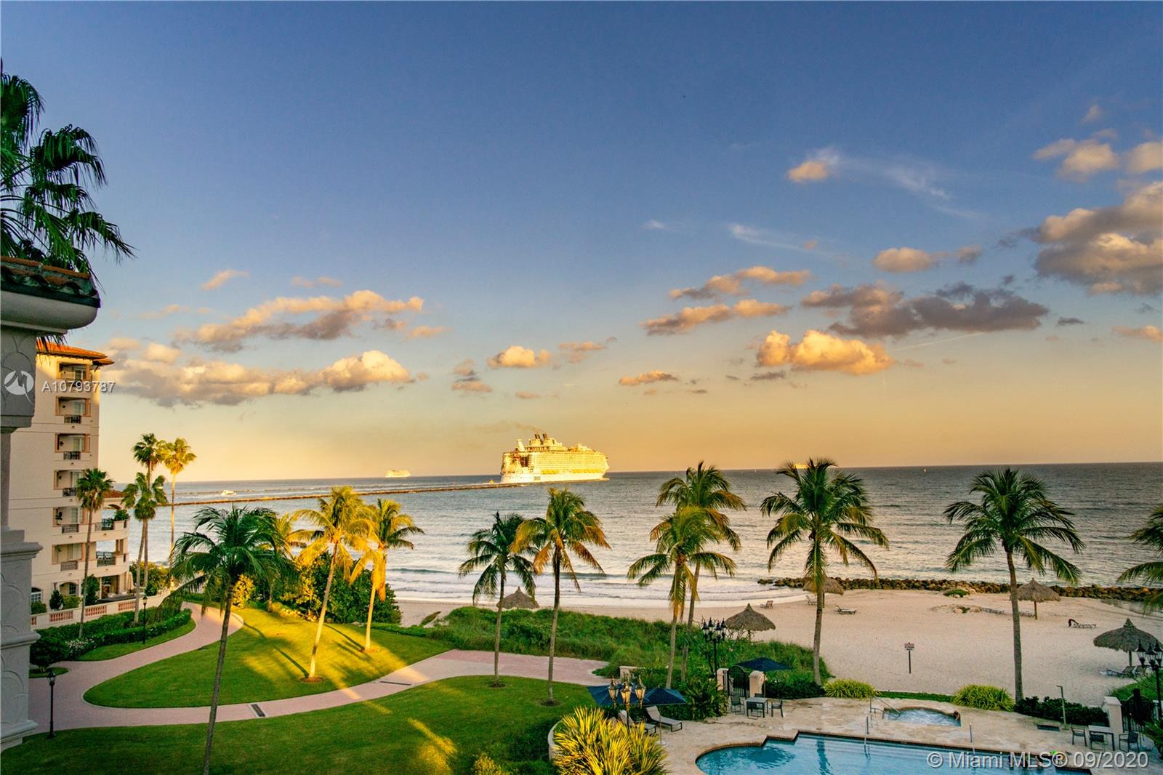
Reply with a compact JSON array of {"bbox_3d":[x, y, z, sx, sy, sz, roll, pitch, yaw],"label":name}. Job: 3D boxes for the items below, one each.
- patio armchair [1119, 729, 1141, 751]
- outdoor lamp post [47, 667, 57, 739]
[{"bbox_3d":[24.117,15.503,34.059,0.580,0.830,0.580,3,-7,-30],"label":"patio armchair"},{"bbox_3d":[-26.039,15.515,38.068,0.420,3.229,0.420,3,-7,-33],"label":"outdoor lamp post"}]

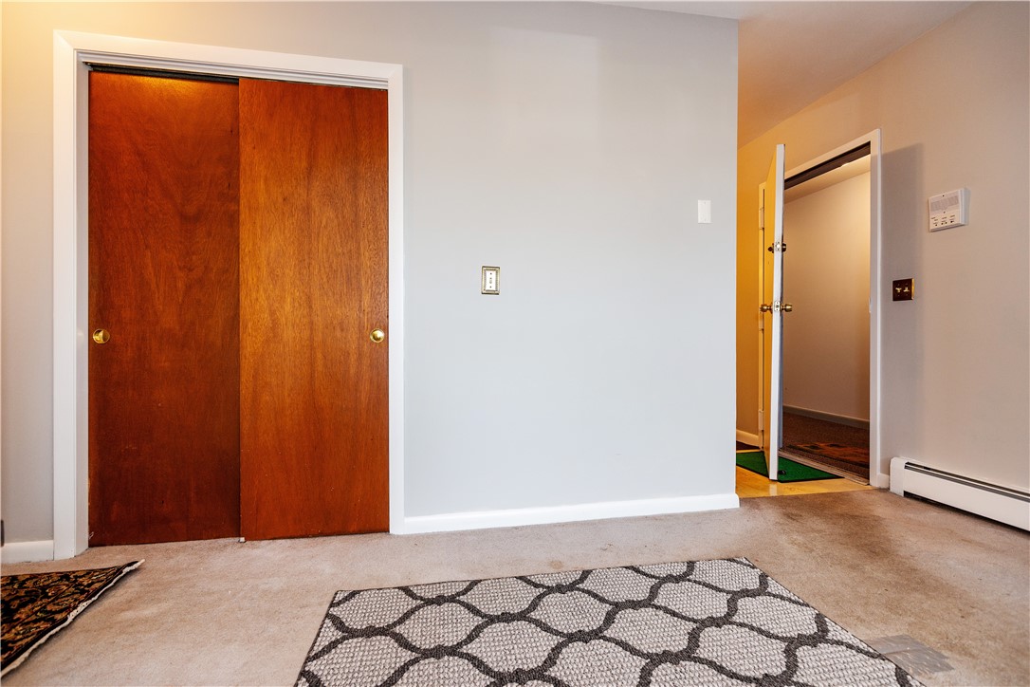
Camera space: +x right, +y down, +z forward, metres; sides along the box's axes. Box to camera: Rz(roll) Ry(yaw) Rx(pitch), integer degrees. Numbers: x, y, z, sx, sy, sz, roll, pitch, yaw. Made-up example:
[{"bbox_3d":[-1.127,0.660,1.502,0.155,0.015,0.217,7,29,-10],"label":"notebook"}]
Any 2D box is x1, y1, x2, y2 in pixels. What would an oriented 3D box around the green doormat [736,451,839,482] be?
[{"bbox_3d":[1.789,0.840,3.169,0.475,0.010,0.695,0,0,-10],"label":"green doormat"}]

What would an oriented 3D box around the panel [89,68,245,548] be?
[{"bbox_3d":[-1.475,-0.137,1.962,0.612,1.963,0.035,0,0,-10],"label":"panel"}]

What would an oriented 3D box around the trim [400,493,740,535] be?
[{"bbox_3d":[0.331,0.807,2.190,1.678,0.081,0.019,0,0,-10],"label":"trim"}]

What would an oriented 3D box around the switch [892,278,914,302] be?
[{"bbox_3d":[2.156,-0.295,2.541,0.012,0.115,0.113,0,0,-10],"label":"switch"}]

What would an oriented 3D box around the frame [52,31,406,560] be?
[{"bbox_3d":[-1.163,-0.189,1.971,1.336,2.080,0.117,0,0,-10],"label":"frame"}]

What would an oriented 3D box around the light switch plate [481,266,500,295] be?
[{"bbox_3d":[-0.111,-0.287,2.111,0.081,0.129,0.014,0,0,-10],"label":"light switch plate"}]

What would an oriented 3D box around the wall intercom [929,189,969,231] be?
[{"bbox_3d":[2.181,-0.669,2.307,0.045,0.172,0.151,0,0,-10],"label":"wall intercom"}]

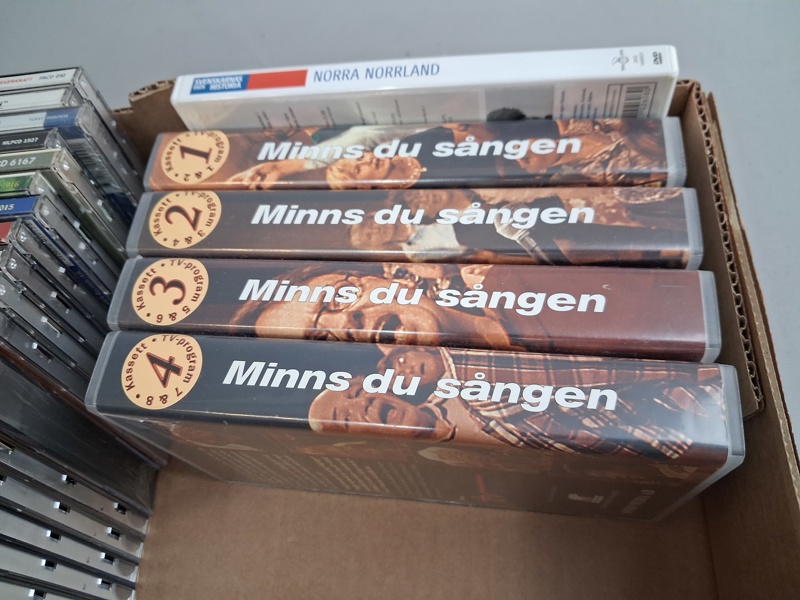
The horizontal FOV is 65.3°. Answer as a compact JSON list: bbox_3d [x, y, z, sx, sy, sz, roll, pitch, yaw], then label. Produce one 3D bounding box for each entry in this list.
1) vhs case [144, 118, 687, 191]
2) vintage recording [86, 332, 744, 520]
[{"bbox_3d":[0.008,-0.030,0.291,0.204,0.122,0.029,2,66,10],"label":"vhs case"},{"bbox_3d":[0.005,0.055,0.248,0.204,0.123,0.028,2,63,12],"label":"vintage recording"}]

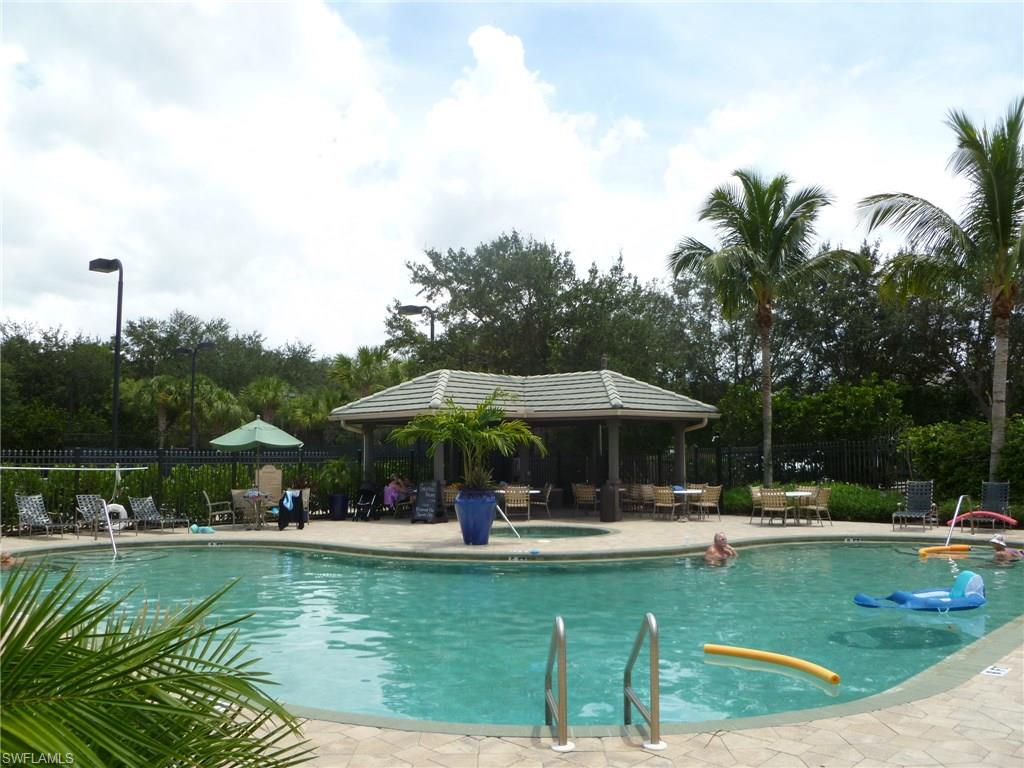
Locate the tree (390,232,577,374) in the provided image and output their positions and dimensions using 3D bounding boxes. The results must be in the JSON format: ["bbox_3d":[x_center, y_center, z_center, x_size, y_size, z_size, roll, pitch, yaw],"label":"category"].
[{"bbox_3d":[-1.139,-0.946,33.159,7.300,10.410,7.000,0,-4,0],"label":"tree"}]

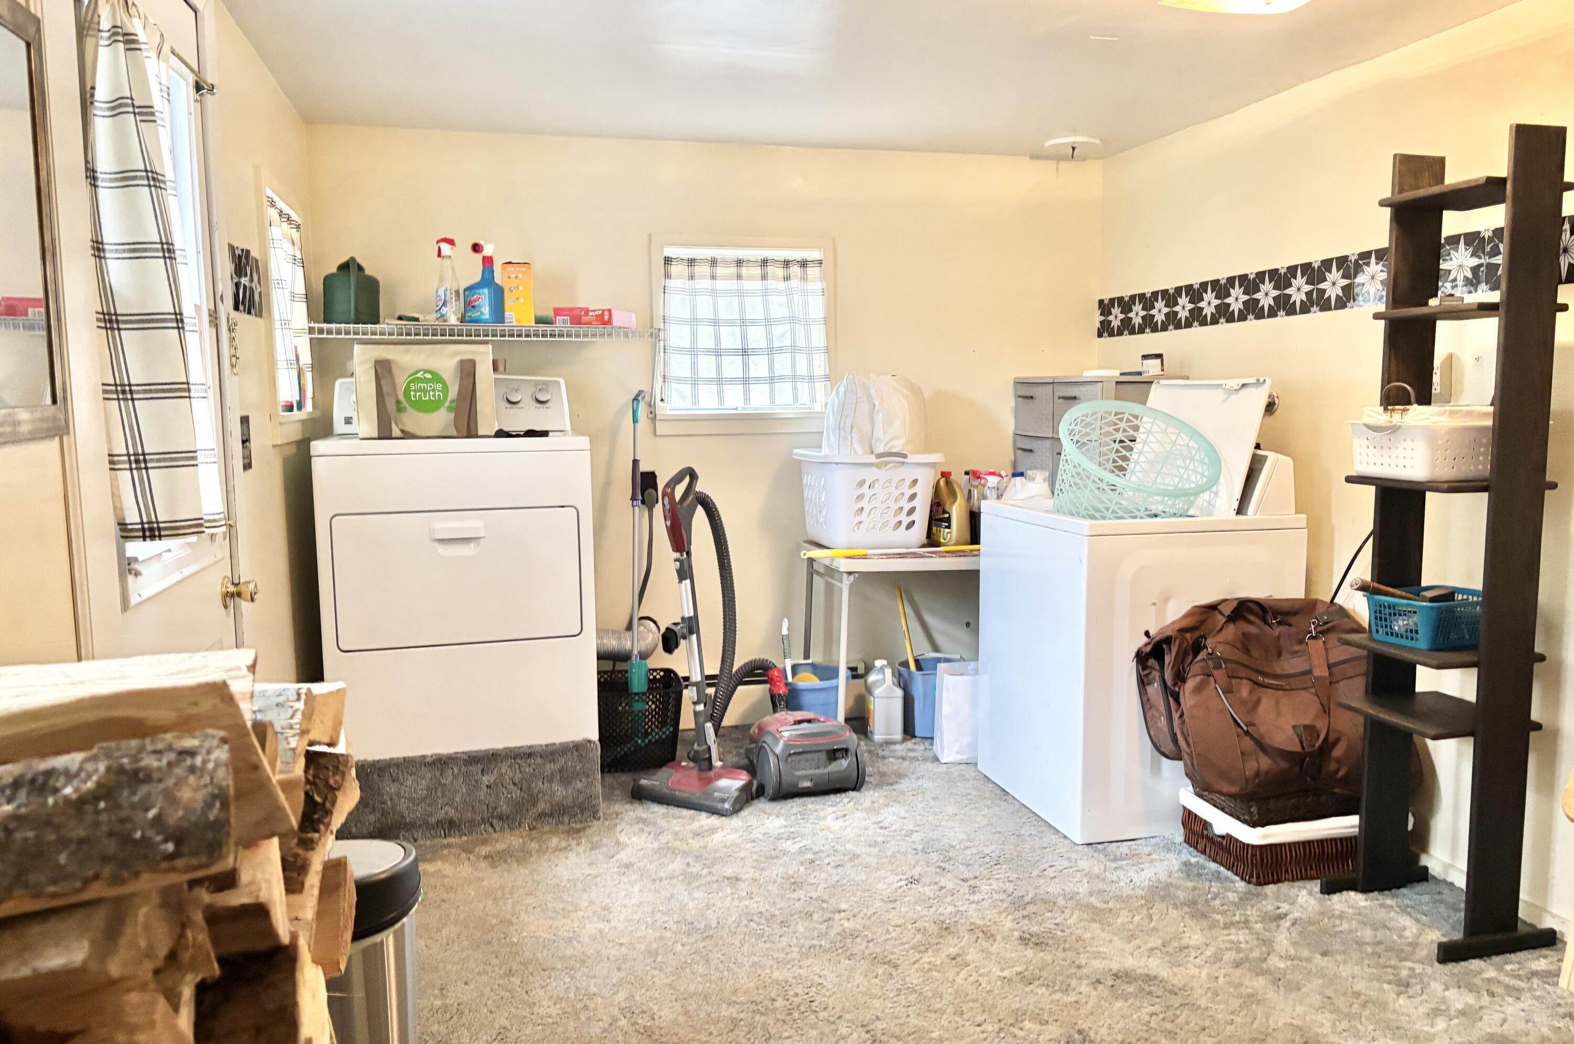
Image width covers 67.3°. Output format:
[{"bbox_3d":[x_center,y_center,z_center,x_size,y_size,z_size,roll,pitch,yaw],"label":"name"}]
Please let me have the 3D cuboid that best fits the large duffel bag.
[{"bbox_3d":[1.295,0.451,3.147,0.669,0.486,0.344,-2,6,-13],"label":"large duffel bag"}]

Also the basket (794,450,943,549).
[{"bbox_3d":[0.292,-0.096,4.251,0.395,0.329,0.506,-2,6,-13],"label":"basket"}]

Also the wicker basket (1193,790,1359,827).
[{"bbox_3d":[1.337,0.706,3.162,0.400,0.115,0.280,-2,6,-14],"label":"wicker basket"}]

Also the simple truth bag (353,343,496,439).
[{"bbox_3d":[-1.087,-0.395,3.572,0.405,0.280,0.190,-2,6,-14],"label":"simple truth bag"}]

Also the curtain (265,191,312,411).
[{"bbox_3d":[-1.470,-0.623,3.481,0.070,0.610,0.645,-2,6,-14],"label":"curtain"}]

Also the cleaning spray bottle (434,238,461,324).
[{"bbox_3d":[-1.131,-0.794,3.939,0.081,0.301,0.069,4,8,38],"label":"cleaning spray bottle"}]

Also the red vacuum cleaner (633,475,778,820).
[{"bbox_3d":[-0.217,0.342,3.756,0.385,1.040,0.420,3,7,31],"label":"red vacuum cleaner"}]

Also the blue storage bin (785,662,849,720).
[{"bbox_3d":[0.110,0.671,4.234,0.243,0.253,0.258,0,6,0],"label":"blue storage bin"}]

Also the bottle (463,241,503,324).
[{"bbox_3d":[-1.017,-0.792,3.956,0.111,0.292,0.071,2,6,20],"label":"bottle"}]

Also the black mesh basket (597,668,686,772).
[{"bbox_3d":[-0.514,0.686,4.060,0.325,0.310,0.270,-2,6,-14],"label":"black mesh basket"}]

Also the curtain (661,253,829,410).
[{"bbox_3d":[-0.142,-0.689,4.309,0.615,0.563,0.050,-2,6,-14],"label":"curtain"}]

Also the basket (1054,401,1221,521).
[{"bbox_3d":[1.010,-0.111,3.529,0.466,0.274,0.466,-1,40,-14],"label":"basket"}]

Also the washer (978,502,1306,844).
[{"bbox_3d":[1.057,0.397,3.647,0.689,0.909,0.695,-2,6,-14],"label":"washer"}]

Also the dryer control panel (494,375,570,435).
[{"bbox_3d":[-1.083,-0.374,3.831,0.709,0.177,0.172,-2,6,-17],"label":"dryer control panel"}]

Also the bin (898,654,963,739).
[{"bbox_3d":[0.552,0.653,4.420,0.265,0.265,0.260,-2,6,-14],"label":"bin"}]

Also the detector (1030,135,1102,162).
[{"bbox_3d":[1.026,-1.358,4.295,0.210,0.045,0.210,-2,6,-14],"label":"detector"}]

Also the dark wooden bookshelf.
[{"bbox_3d":[1.524,0.049,2.735,0.315,1.800,0.405,-2,6,-14],"label":"dark wooden bookshelf"}]

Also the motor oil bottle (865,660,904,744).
[{"bbox_3d":[0.352,0.646,4.306,0.111,0.284,0.157,-1,6,-6],"label":"motor oil bottle"}]

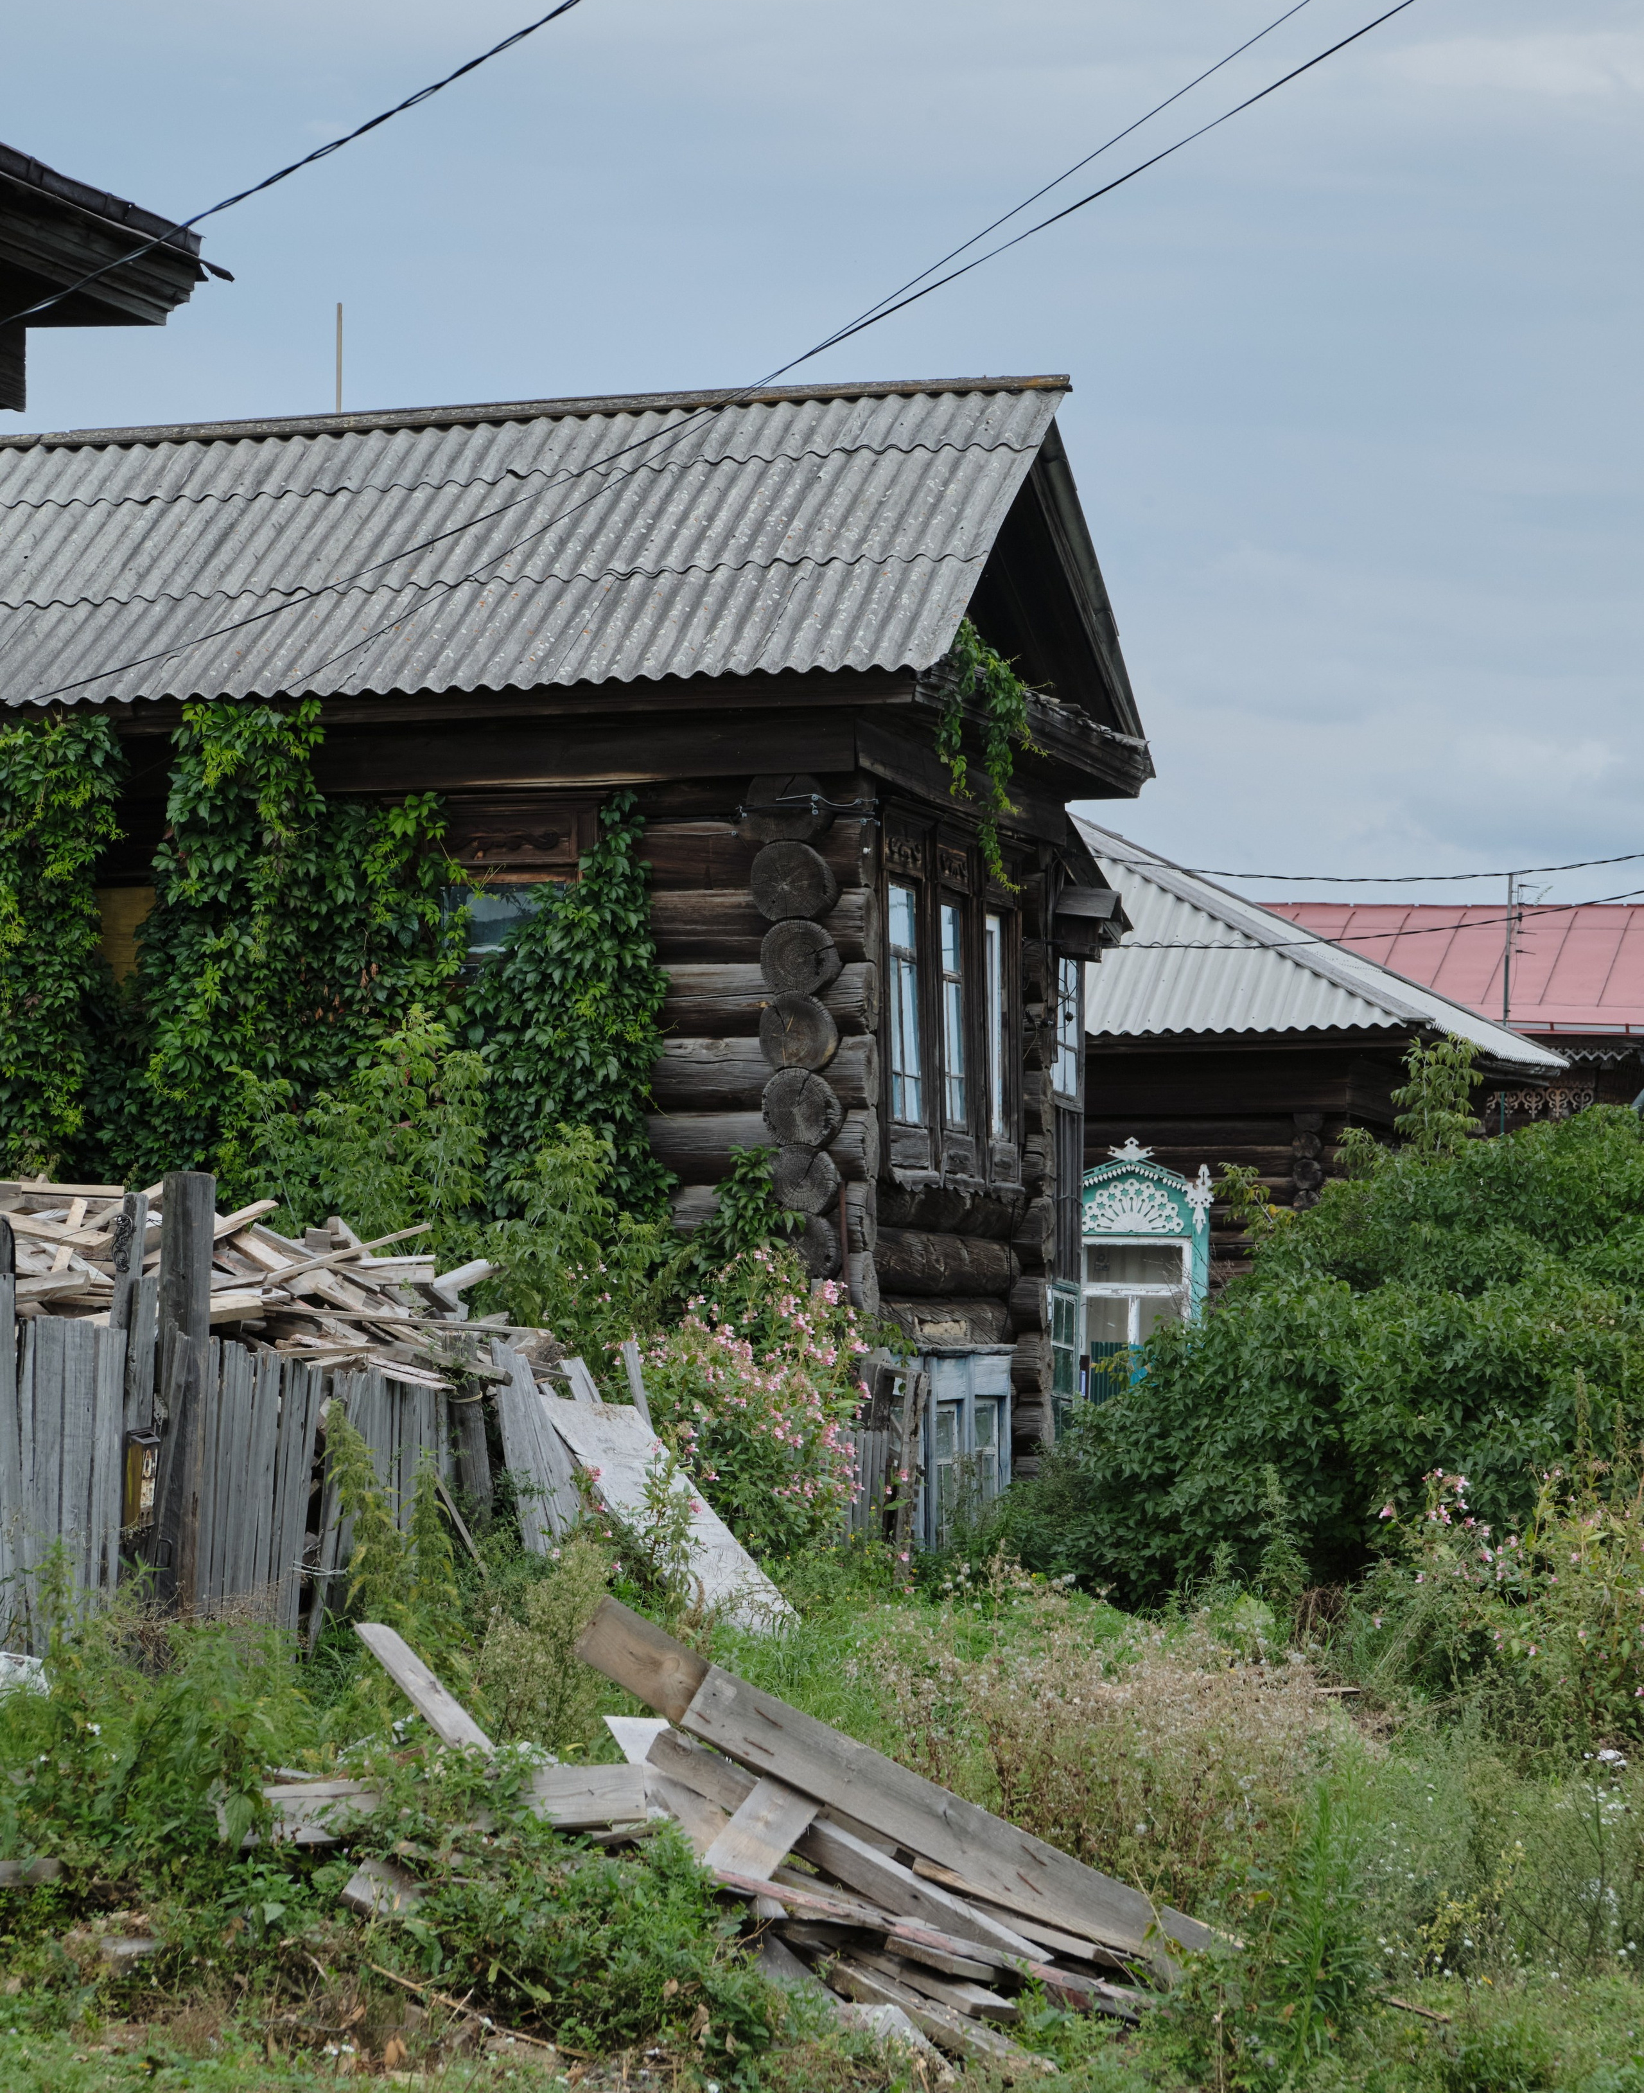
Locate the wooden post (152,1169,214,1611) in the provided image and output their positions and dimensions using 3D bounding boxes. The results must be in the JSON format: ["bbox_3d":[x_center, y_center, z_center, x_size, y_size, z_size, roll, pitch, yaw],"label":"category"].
[{"bbox_3d":[-2.613,1.437,29.550,0.205,1.870,0.190,1,-2,13],"label":"wooden post"}]

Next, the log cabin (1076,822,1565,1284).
[{"bbox_3d":[1.268,0.852,54.962,8.000,5.340,8.000,-1,-2,13],"label":"log cabin"}]

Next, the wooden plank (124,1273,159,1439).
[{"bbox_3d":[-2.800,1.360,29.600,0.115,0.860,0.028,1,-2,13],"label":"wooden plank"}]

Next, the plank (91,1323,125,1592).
[{"bbox_3d":[-2.939,1.721,29.600,0.120,1.170,0.028,2,-2,13],"label":"plank"}]

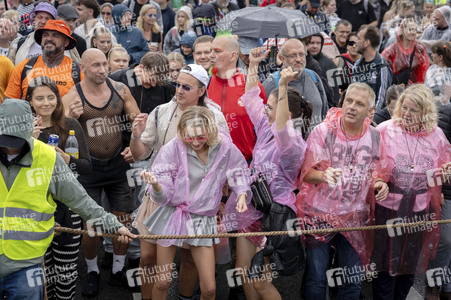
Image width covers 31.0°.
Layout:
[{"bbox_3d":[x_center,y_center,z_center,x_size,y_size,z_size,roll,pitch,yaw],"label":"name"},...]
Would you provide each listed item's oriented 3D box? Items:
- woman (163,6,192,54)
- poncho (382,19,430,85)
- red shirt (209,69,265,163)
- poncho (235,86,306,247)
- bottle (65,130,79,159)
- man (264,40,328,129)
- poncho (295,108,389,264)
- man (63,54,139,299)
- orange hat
[{"bbox_3d":[-0.481,-0.711,8.996,0.480,1.690,0.360,4,16,14],"label":"woman"},{"bbox_3d":[1.906,-0.932,8.570,0.510,0.880,0.370,-6,17,-21],"label":"poncho"},{"bbox_3d":[0.083,-0.215,5.655,0.490,0.680,0.310,8,18,27],"label":"red shirt"},{"bbox_3d":[0.269,0.083,4.867,0.360,0.962,0.440,-12,20,-36],"label":"poncho"},{"bbox_3d":[-0.885,0.021,4.720,0.078,0.275,0.078,0,15,0],"label":"bottle"},{"bbox_3d":[0.542,0.034,6.214,0.540,1.770,0.380,-3,16,-10],"label":"man"},{"bbox_3d":[0.646,0.205,4.568,0.520,0.878,0.380,-1,16,-5],"label":"poncho"},{"bbox_3d":[-0.871,0.163,5.741,0.570,1.780,0.400,-3,16,-12],"label":"man"},{"bbox_3d":[-1.307,-0.881,6.267,0.290,0.165,0.320,13,9,19],"label":"orange hat"}]

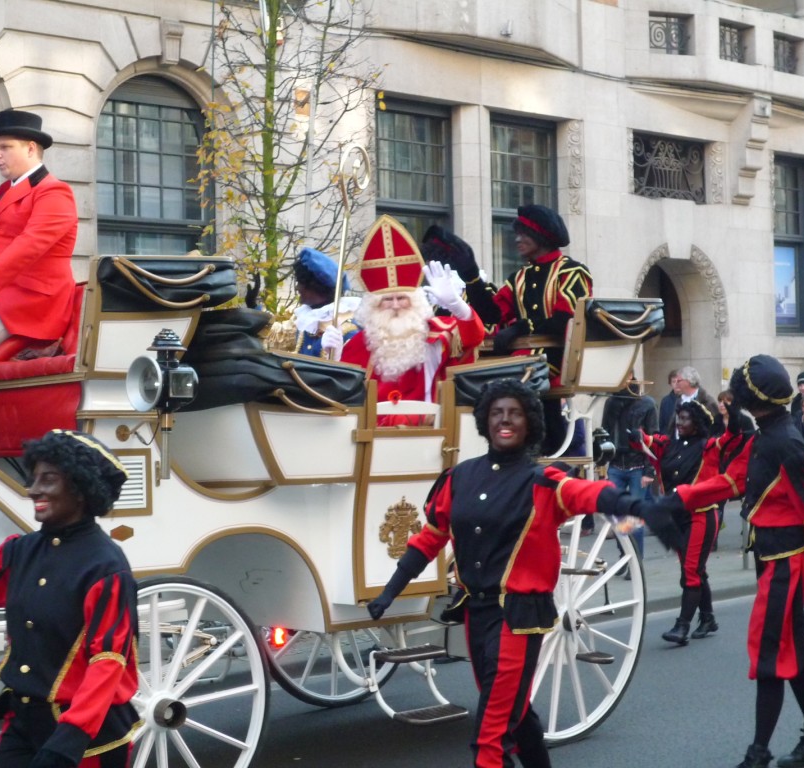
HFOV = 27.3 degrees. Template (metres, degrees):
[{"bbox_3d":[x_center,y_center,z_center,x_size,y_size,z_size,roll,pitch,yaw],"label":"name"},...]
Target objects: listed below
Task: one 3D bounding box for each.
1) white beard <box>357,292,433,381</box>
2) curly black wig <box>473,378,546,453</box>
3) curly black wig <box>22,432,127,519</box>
[{"bbox_3d":[-0.034,-0.216,7.550,0.340,0.400,0.240,-1,-2,3],"label":"white beard"},{"bbox_3d":[0.369,0.108,5.680,0.255,0.265,0.260,-1,-2,9],"label":"curly black wig"},{"bbox_3d":[-0.930,0.258,4.720,0.290,0.250,0.270,-1,-1,-21],"label":"curly black wig"}]

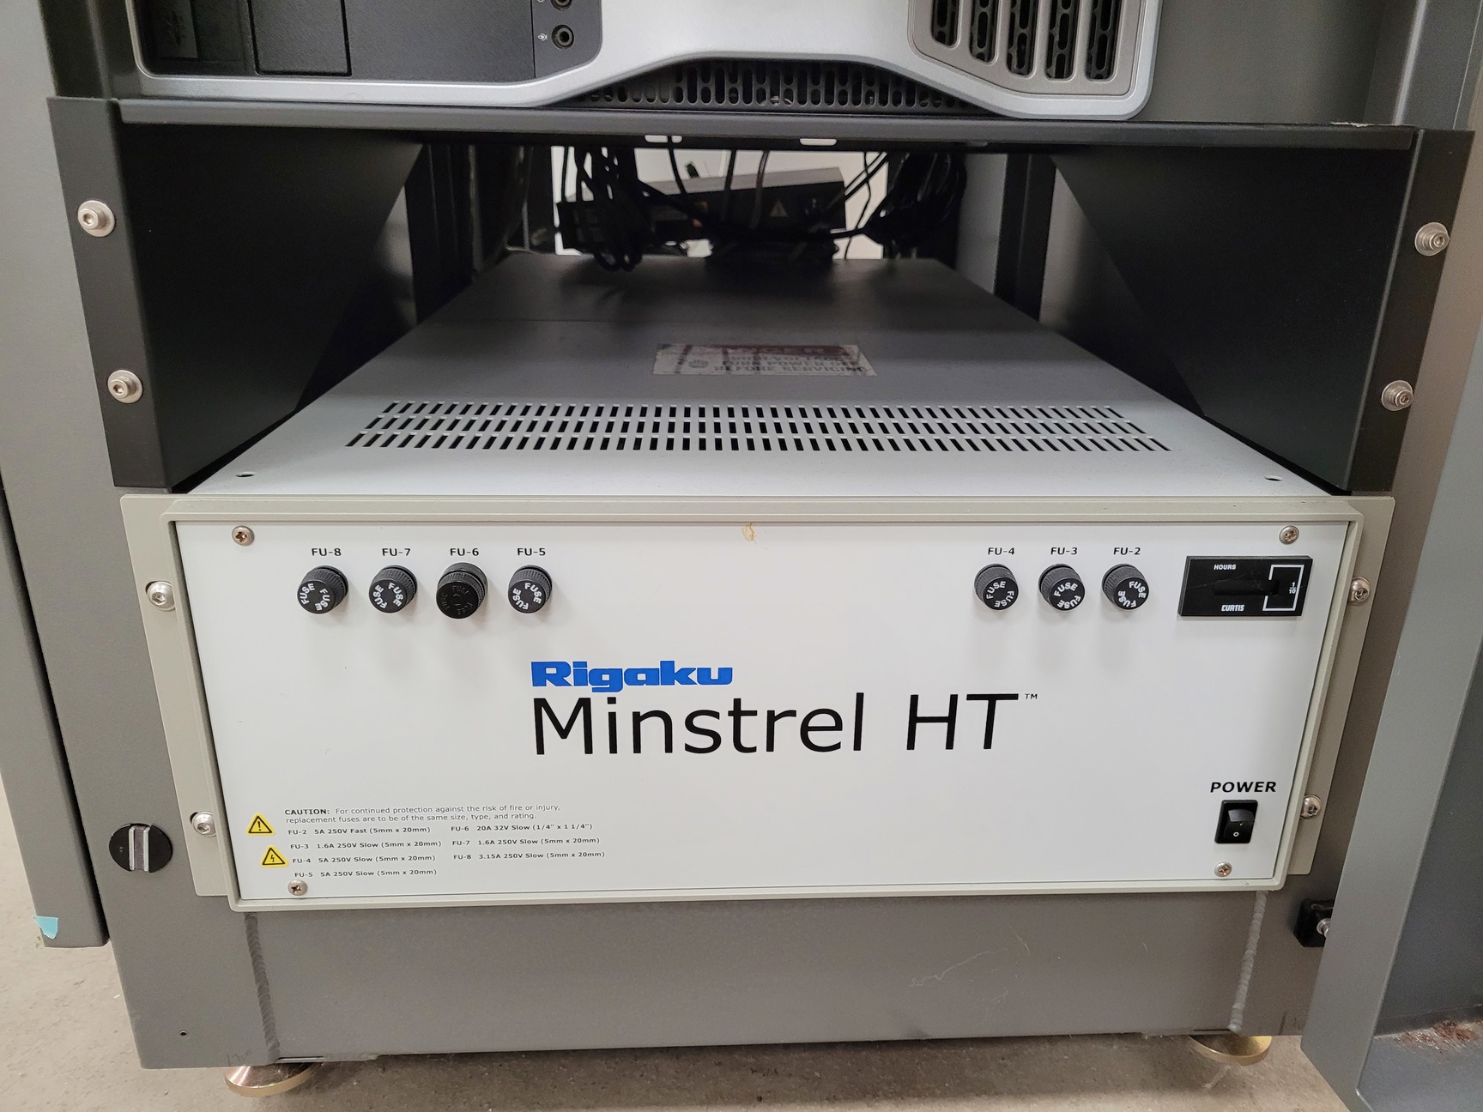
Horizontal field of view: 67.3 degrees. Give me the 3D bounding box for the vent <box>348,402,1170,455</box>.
[{"bbox_3d":[0.010,-0.063,0.534,0.366,0.003,0.093,0,20,-3],"label":"vent"}]

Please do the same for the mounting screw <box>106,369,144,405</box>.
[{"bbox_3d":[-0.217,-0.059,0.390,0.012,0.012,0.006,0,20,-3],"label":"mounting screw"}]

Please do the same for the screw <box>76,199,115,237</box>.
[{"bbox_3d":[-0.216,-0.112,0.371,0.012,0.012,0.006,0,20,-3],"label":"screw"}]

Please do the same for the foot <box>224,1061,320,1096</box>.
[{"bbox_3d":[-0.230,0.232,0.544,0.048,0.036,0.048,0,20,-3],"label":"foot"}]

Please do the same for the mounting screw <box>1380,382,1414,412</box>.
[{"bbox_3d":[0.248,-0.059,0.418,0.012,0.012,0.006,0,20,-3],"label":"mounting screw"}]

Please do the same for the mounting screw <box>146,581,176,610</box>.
[{"bbox_3d":[-0.218,0.016,0.420,0.011,0.011,0.004,0,20,-3],"label":"mounting screw"}]

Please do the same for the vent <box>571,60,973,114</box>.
[{"bbox_3d":[0.015,-0.188,0.450,0.168,0.023,0.005,0,20,-3],"label":"vent"}]

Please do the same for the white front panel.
[{"bbox_3d":[0.013,0.062,0.446,0.440,0.167,0.005,0,20,-3],"label":"white front panel"}]

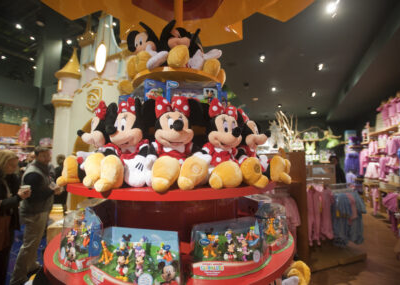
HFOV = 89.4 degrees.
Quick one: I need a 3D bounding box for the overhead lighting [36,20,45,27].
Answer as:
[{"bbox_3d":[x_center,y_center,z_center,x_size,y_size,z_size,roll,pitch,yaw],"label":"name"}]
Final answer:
[{"bbox_3d":[-3.158,-2.356,4.000,0.150,0.070,0.150,2,-4,-27],"label":"overhead lighting"}]

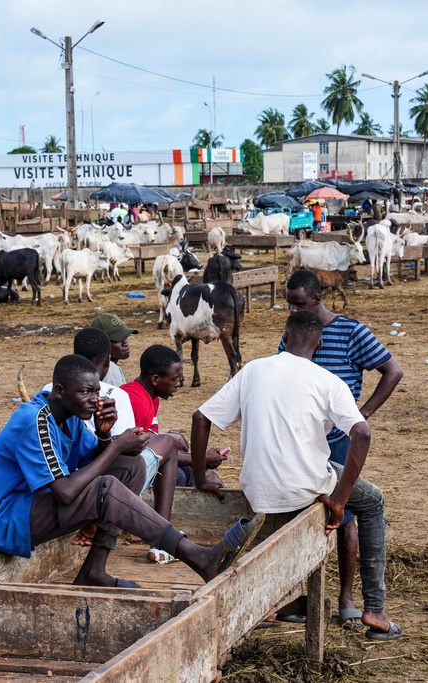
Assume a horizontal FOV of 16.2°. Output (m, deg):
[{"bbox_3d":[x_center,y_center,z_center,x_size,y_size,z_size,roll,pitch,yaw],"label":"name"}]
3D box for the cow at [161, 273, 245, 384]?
[{"bbox_3d":[-0.121,-0.080,16.122,0.470,1.190,1.550,-4,6,-27],"label":"cow"}]

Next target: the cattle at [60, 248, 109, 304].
[{"bbox_3d":[-2.551,-1.317,29.700,0.430,1.080,1.350,3,7,35],"label":"cattle"}]

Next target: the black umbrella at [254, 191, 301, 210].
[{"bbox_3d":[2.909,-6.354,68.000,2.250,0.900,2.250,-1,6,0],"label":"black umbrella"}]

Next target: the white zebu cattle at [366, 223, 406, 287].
[{"bbox_3d":[3.788,-1.953,33.300,0.600,1.400,1.950,0,6,14],"label":"white zebu cattle"}]

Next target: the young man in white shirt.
[{"bbox_3d":[0.366,0.625,6.780,0.840,1.480,0.740,1,6,24],"label":"young man in white shirt"}]

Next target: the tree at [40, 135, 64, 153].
[{"bbox_3d":[-31.064,-32.551,290.000,5.000,14.400,5.000,-1,6,0],"label":"tree"}]

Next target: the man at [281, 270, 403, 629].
[{"bbox_3d":[0.639,0.517,7.369,0.570,1.720,0.400,1,6,16],"label":"man"}]

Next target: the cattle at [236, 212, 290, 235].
[{"bbox_3d":[1.805,-4.210,56.867,2.000,1.220,0.550,-2,6,-5],"label":"cattle"}]

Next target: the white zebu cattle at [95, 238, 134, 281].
[{"bbox_3d":[-2.440,-1.964,36.600,0.450,1.000,1.220,3,7,33],"label":"white zebu cattle"}]

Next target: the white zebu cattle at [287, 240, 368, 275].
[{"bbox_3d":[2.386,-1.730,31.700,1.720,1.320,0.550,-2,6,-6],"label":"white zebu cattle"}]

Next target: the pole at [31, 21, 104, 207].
[{"bbox_3d":[-6.076,-8.637,62.439,0.500,9.200,4.100,-6,8,-42],"label":"pole"}]

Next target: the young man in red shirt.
[{"bbox_3d":[-0.177,0.686,7.300,0.680,1.300,0.500,0,6,9],"label":"young man in red shirt"}]

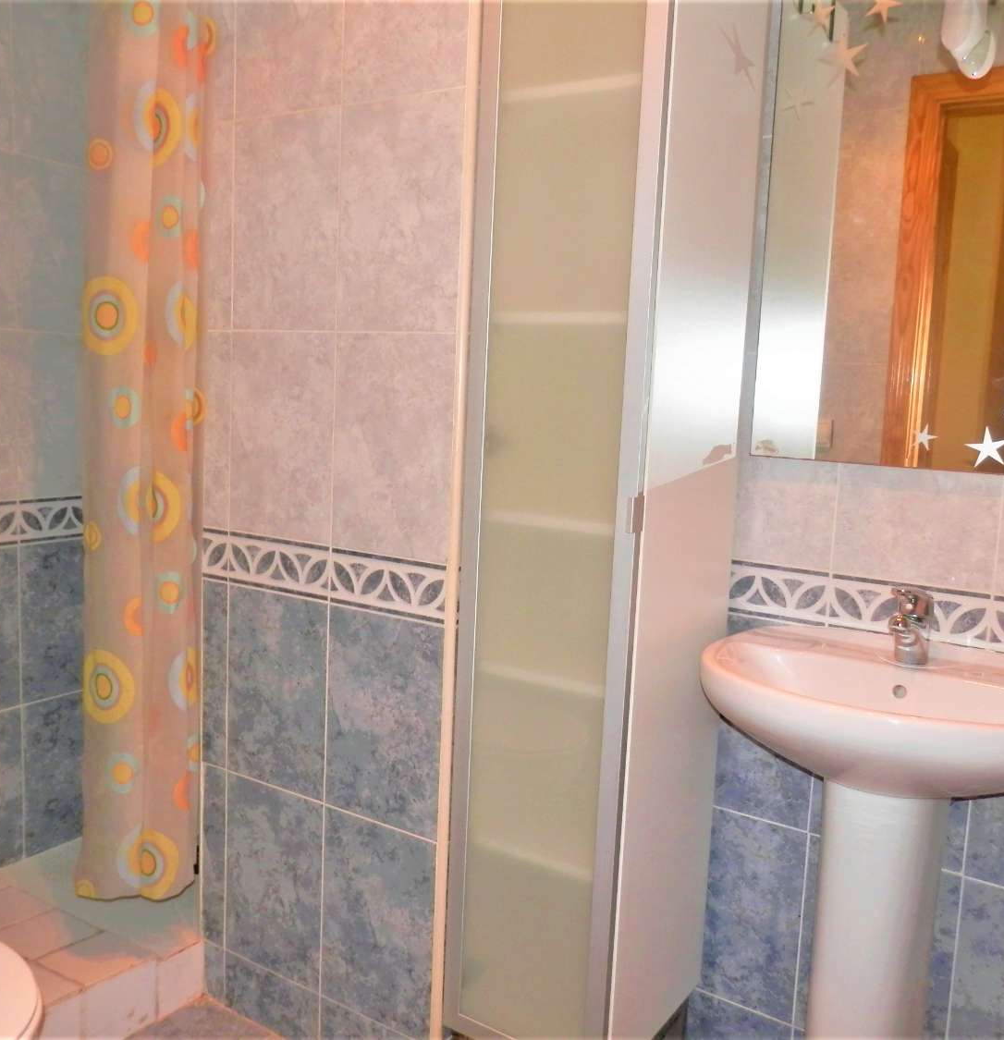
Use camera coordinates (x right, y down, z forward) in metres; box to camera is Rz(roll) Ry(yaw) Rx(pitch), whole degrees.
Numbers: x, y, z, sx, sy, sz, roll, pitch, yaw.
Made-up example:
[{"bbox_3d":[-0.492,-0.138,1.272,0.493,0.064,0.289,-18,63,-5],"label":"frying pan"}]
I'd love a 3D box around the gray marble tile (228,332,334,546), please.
[{"bbox_3d":[-0.382,-0.145,1.743,0.243,0.357,0.010,7,8,32],"label":"gray marble tile"}]

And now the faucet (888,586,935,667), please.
[{"bbox_3d":[0.611,0.158,1.508,0.050,0.125,0.145,7,8,32],"label":"faucet"}]

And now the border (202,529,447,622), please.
[{"bbox_3d":[-0.329,0.091,1.761,0.570,0.099,0.010,7,8,32],"label":"border"}]

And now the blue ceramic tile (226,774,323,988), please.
[{"bbox_3d":[-0.418,0.663,1.844,0.243,0.357,0.010,7,8,32],"label":"blue ceramic tile"}]

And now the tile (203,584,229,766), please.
[{"bbox_3d":[-0.546,0.296,1.921,0.072,0.365,0.010,7,8,32],"label":"tile"}]

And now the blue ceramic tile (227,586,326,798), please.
[{"bbox_3d":[-0.402,0.307,1.800,0.243,0.357,0.010,7,8,32],"label":"blue ceramic tile"}]

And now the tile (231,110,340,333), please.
[{"bbox_3d":[-0.373,-0.510,1.731,0.250,0.365,0.010,7,8,32],"label":"tile"}]

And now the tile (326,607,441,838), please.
[{"bbox_3d":[-0.197,0.332,1.672,0.239,0.357,0.010,7,8,32],"label":"tile"}]

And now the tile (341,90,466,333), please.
[{"bbox_3d":[-0.161,-0.476,1.571,0.239,0.357,0.010,7,8,32],"label":"tile"}]

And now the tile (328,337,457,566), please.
[{"bbox_3d":[-0.177,-0.120,1.615,0.239,0.357,0.010,7,8,32],"label":"tile"}]

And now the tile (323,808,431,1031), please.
[{"bbox_3d":[-0.219,0.701,1.749,0.245,0.365,0.010,7,8,32],"label":"tile"}]

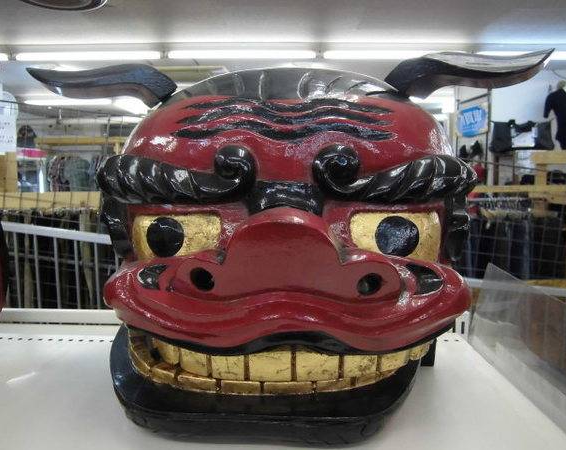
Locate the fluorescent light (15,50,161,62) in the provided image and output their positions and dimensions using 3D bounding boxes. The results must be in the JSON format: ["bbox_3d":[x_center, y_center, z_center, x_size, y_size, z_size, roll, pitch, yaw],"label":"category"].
[{"bbox_3d":[-1.588,-1.376,3.680,1.190,0.075,0.090,0,7,0],"label":"fluorescent light"}]

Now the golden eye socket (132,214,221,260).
[{"bbox_3d":[-0.115,0.013,0.488,0.095,0.048,0.032,1,7,8],"label":"golden eye socket"}]

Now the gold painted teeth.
[{"bbox_3d":[-0.003,0.126,0.464,0.310,0.053,0.113,0,7,0],"label":"gold painted teeth"}]

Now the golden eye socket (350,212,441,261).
[{"bbox_3d":[0.122,0.013,0.488,0.095,0.048,0.032,-1,7,-8],"label":"golden eye socket"}]

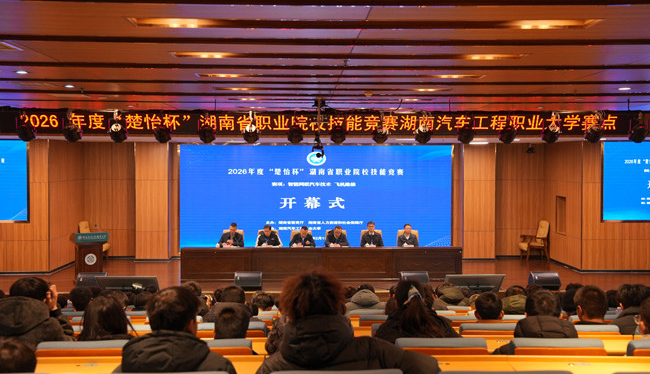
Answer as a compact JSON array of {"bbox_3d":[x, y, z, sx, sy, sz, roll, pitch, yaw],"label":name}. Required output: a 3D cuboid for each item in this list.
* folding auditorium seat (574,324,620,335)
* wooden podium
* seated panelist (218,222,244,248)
[{"bbox_3d":[1.616,1.326,5.346,0.520,0.950,0.620,0,2,-1],"label":"folding auditorium seat"},{"bbox_3d":[-5.291,1.605,18.300,0.780,1.150,0.550,-1,2,-27],"label":"wooden podium"},{"bbox_3d":[-2.160,1.490,18.750,0.600,1.290,0.720,0,1,0],"label":"seated panelist"}]

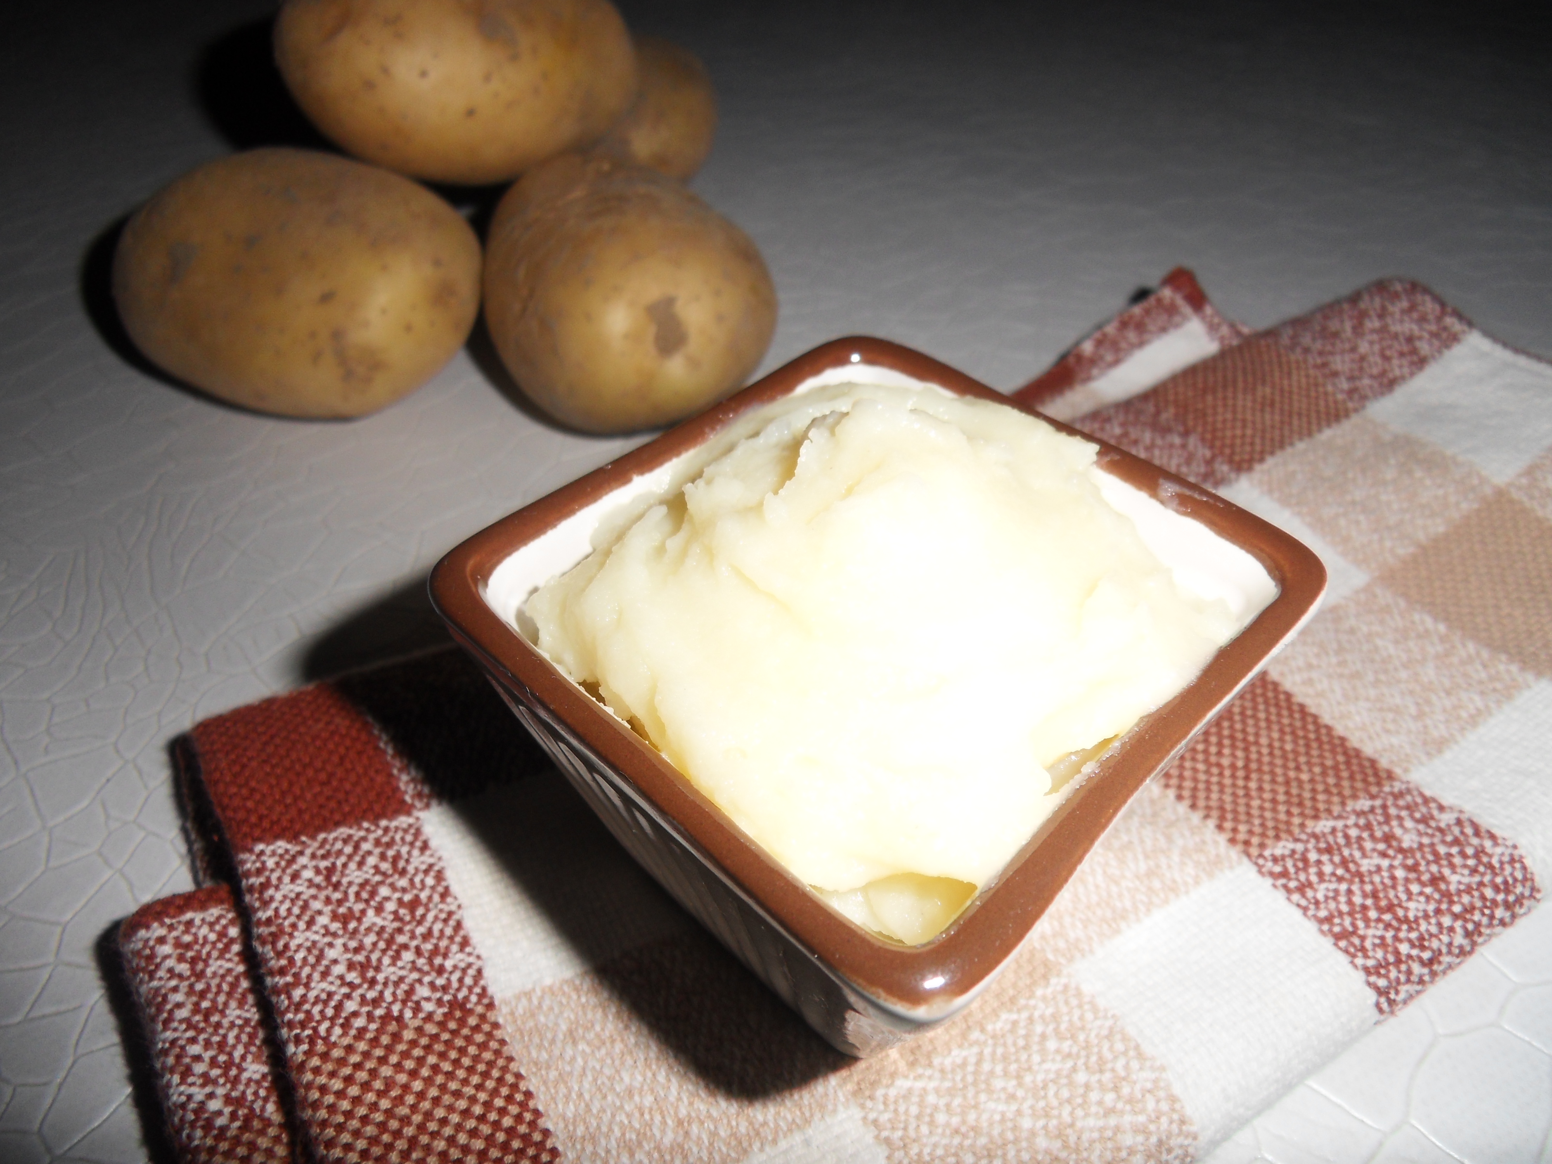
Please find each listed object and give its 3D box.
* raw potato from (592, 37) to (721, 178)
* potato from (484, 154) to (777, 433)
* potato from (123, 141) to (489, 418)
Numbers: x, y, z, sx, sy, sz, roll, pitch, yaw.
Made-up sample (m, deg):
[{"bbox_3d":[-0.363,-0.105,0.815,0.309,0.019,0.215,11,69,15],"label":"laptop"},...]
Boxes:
[{"bbox_3d":[-0.051,-0.150,0.353,0.057,0.051,0.078,24,49,22],"label":"raw potato"},{"bbox_3d":[-0.038,-0.071,0.267,0.068,0.060,0.086,-20,48,-20],"label":"potato"},{"bbox_3d":[-0.116,-0.074,0.267,0.087,0.062,0.069,-2,45,-3],"label":"potato"}]

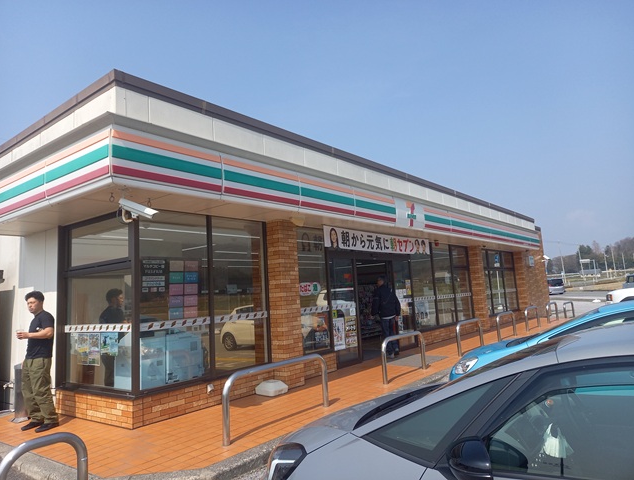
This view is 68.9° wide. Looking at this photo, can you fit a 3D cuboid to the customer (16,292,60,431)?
[{"bbox_3d":[-3.574,1.509,5.929,0.480,1.755,0.480,-9,-9,38],"label":"customer"}]

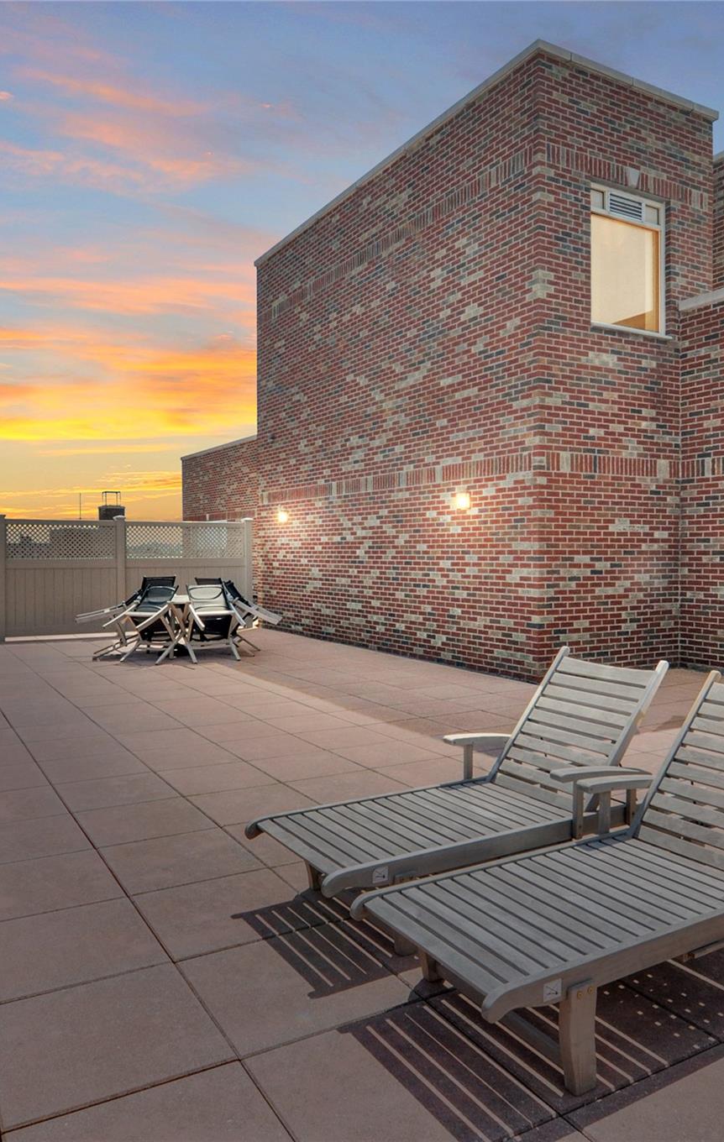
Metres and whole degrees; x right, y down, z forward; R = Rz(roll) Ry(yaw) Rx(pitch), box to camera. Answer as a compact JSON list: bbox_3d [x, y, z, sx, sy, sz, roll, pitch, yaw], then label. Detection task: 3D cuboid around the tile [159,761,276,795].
[{"bbox_3d":[-0.912,1.320,4.812,0.606,0.040,0.592,-1,2,-29],"label":"tile"}]

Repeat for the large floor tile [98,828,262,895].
[{"bbox_3d":[-0.842,1.360,3.540,0.606,0.040,0.592,-1,2,-29],"label":"large floor tile"}]

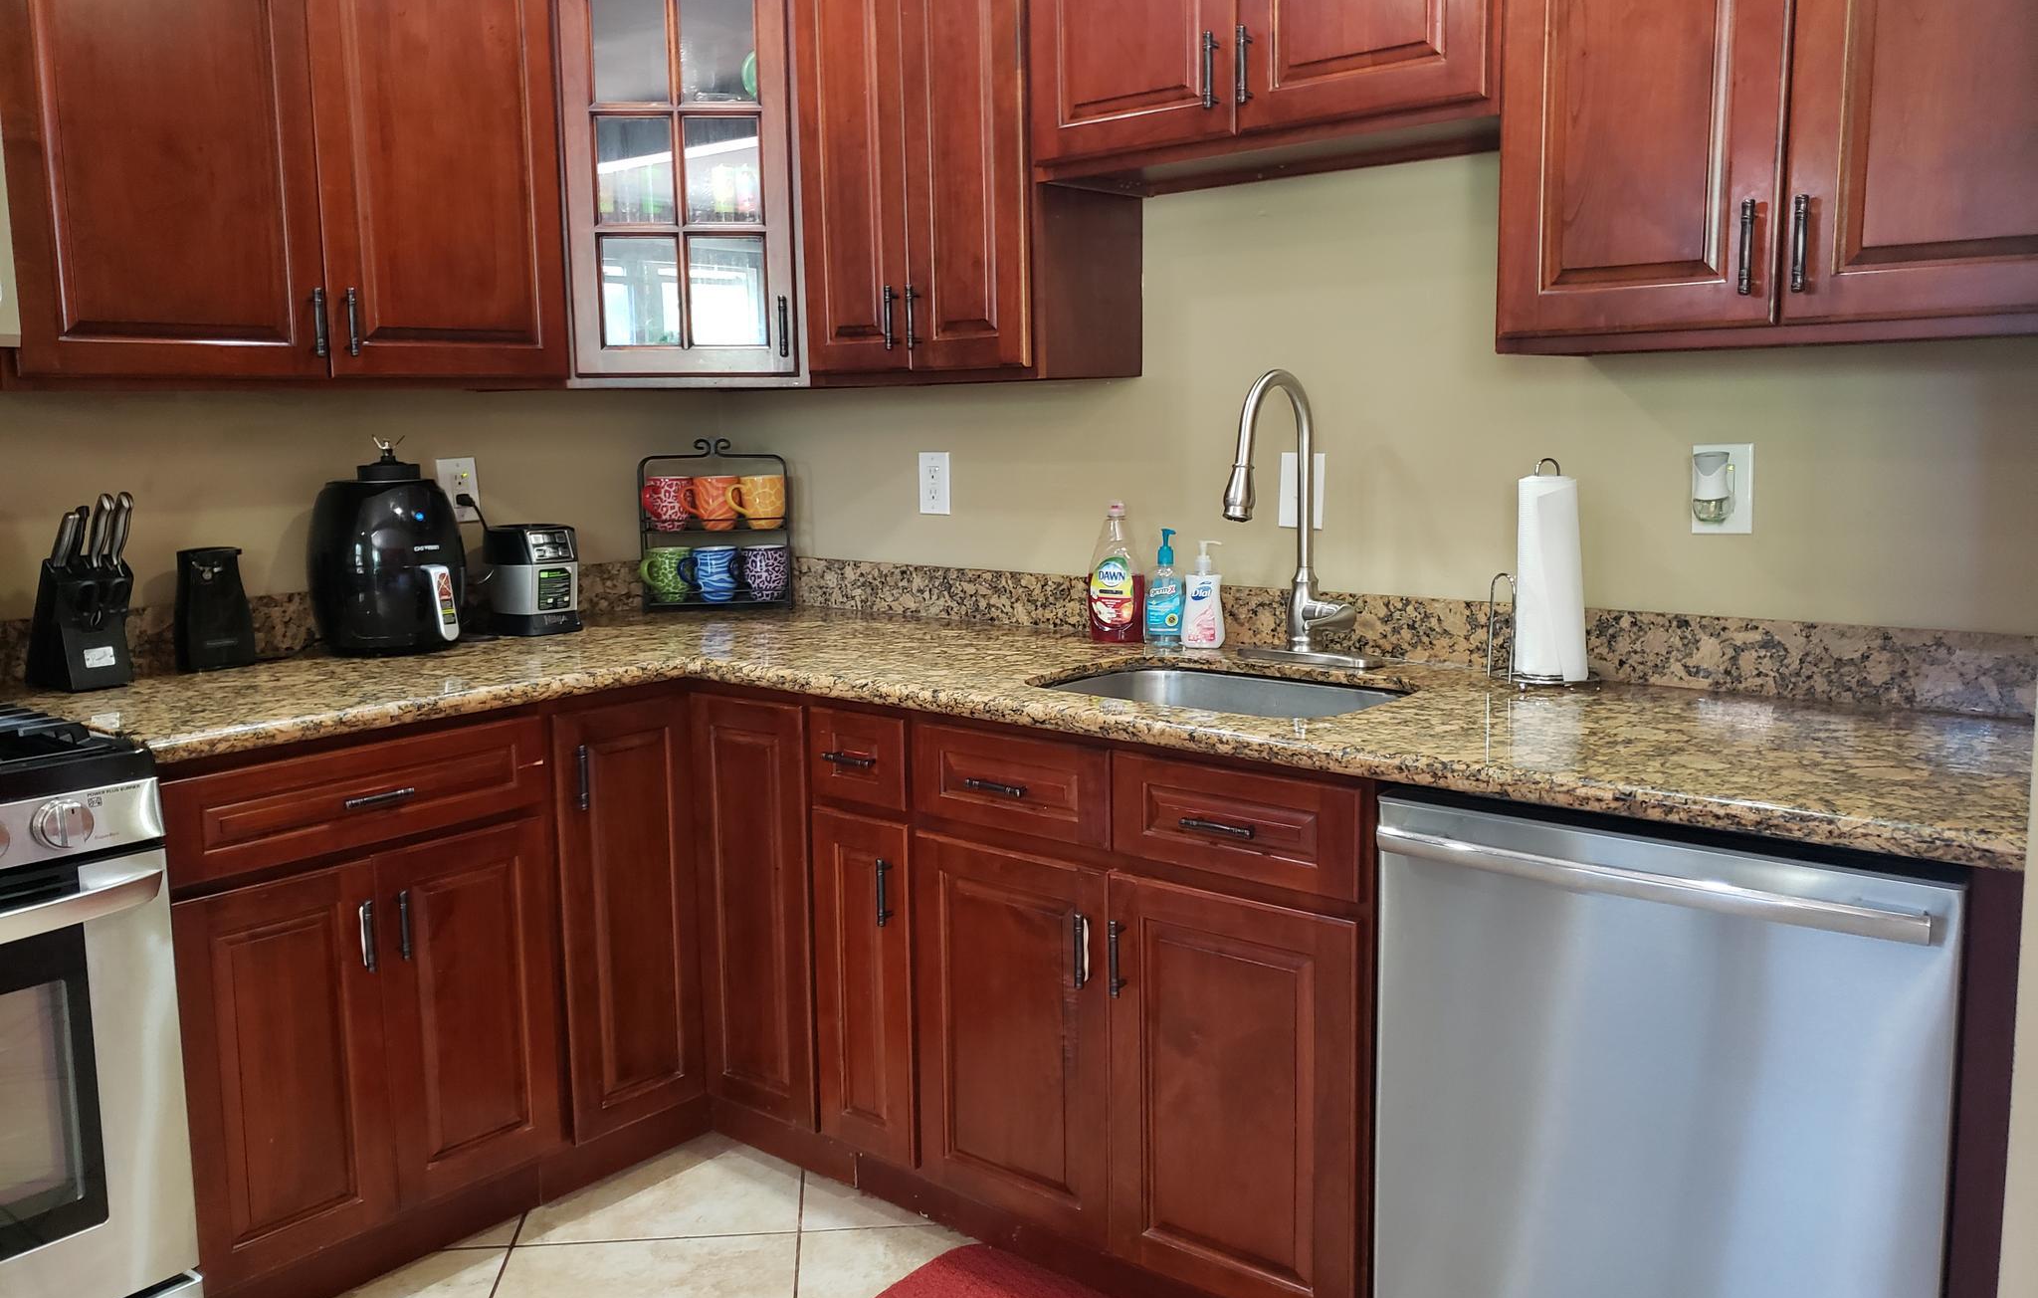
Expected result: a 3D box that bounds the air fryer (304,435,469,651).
[{"bbox_3d":[-1.123,-0.178,2.696,0.300,0.387,0.262,5,10,33],"label":"air fryer"}]

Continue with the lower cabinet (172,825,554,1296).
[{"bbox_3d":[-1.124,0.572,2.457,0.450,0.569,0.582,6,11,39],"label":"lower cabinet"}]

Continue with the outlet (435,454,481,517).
[{"bbox_3d":[-1.081,-0.307,2.964,0.011,0.121,0.077,6,10,39],"label":"outlet"}]

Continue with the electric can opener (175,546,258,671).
[{"bbox_3d":[-1.343,-0.066,2.576,0.122,0.210,0.112,-9,12,-44],"label":"electric can opener"}]

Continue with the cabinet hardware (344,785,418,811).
[{"bbox_3d":[-0.945,0.218,2.248,0.032,0.014,0.112,6,11,39],"label":"cabinet hardware"}]

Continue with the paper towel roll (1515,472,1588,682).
[{"bbox_3d":[0.762,-0.107,2.204,0.100,0.280,0.100,-1,8,0],"label":"paper towel roll"}]

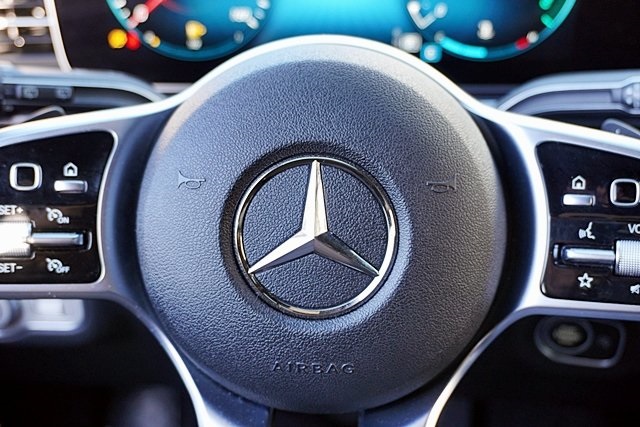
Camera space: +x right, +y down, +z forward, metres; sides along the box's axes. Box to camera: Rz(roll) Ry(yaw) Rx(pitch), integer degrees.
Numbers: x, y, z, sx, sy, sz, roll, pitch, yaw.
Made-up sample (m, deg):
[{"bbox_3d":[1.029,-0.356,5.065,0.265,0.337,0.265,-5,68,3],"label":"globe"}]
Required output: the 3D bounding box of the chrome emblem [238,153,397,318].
[{"bbox_3d":[-0.001,0.008,0.258,0.056,0.056,0.007,1,-1,3],"label":"chrome emblem"}]

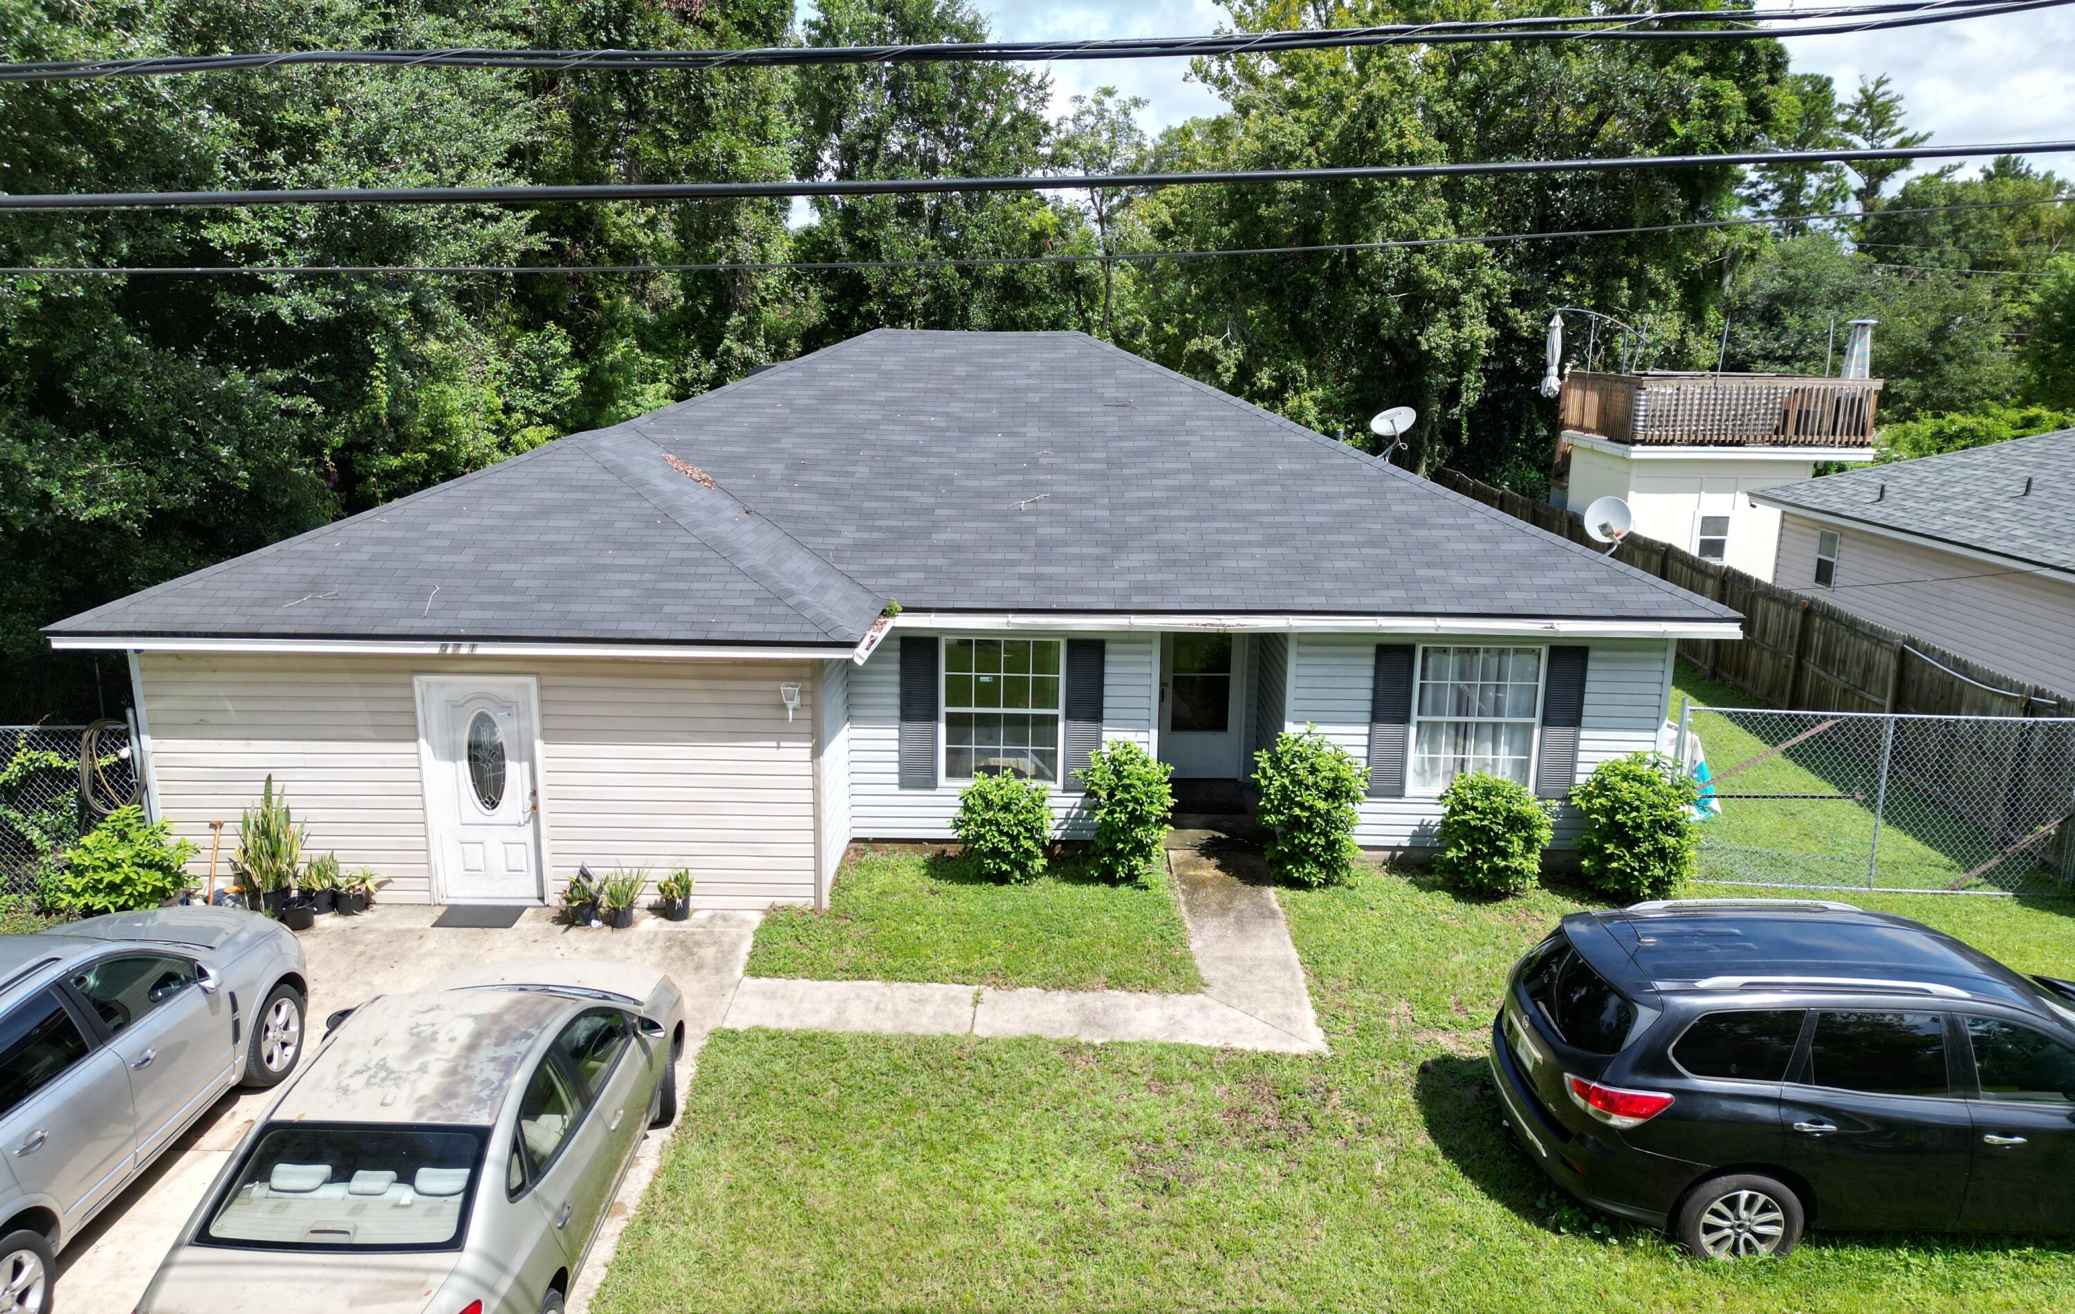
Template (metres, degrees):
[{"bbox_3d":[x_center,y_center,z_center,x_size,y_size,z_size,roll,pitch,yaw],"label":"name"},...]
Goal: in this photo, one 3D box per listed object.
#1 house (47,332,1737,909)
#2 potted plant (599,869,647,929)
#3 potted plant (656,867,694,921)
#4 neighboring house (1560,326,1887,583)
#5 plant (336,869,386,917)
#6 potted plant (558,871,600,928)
[{"bbox_3d":[-0.825,-1.553,18.571,14.900,5.160,13.450,1,12,0],"label":"house"},{"bbox_3d":[-3.604,2.083,12.540,0.440,0.530,0.400,1,12,0],"label":"potted plant"},{"bbox_3d":[-3.189,2.083,12.713,0.350,0.470,0.340,1,12,0],"label":"potted plant"},{"bbox_3d":[14.332,-4.002,31.053,5.000,5.100,4.300,1,12,0],"label":"neighboring house"},{"bbox_3d":[-6.019,2.069,12.772,0.450,0.390,0.380,1,12,0],"label":"plant"},{"bbox_3d":[-4.009,2.085,12.599,0.370,0.490,0.350,1,12,0],"label":"potted plant"}]

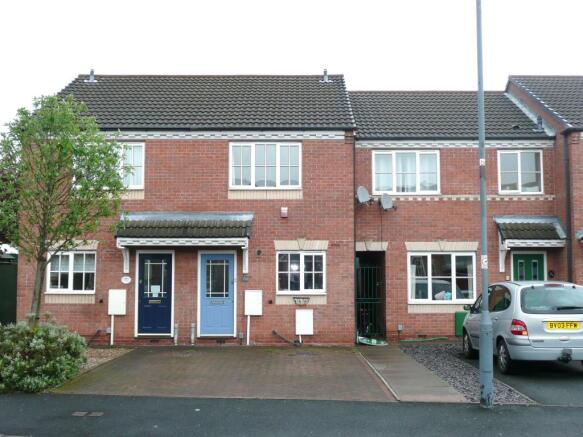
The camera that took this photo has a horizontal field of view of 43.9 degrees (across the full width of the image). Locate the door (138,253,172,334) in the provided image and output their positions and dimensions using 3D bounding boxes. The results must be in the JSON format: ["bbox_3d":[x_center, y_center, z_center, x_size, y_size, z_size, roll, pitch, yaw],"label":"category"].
[{"bbox_3d":[-3.225,1.778,17.213,0.855,1.937,0.080,0,-5,0],"label":"door"}]

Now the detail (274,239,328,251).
[{"bbox_3d":[0.237,0.632,17.225,1.280,0.264,0.100,0,-5,0],"label":"detail"}]

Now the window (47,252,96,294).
[{"bbox_3d":[-5.222,1.284,17.233,1.209,0.996,0.100,0,-5,0],"label":"window"}]

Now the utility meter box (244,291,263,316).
[{"bbox_3d":[-0.889,2.002,17.135,0.413,0.597,0.180,0,-5,0],"label":"utility meter box"}]

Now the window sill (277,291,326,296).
[{"bbox_3d":[0.236,1.772,17.112,1.210,0.090,0.140,0,-5,0],"label":"window sill"}]

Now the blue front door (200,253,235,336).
[{"bbox_3d":[-1.755,1.802,17.169,0.810,1.980,0.080,0,-5,0],"label":"blue front door"}]

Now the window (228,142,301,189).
[{"bbox_3d":[-0.626,-1.271,17.427,1.730,1.140,0.100,0,-5,0],"label":"window"}]

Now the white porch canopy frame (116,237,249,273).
[{"bbox_3d":[-2.491,0.872,16.900,3.035,0.819,0.570,0,-5,0],"label":"white porch canopy frame"}]

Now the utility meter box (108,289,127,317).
[{"bbox_3d":[-4.108,1.983,17.094,0.430,0.620,0.160,0,-5,0],"label":"utility meter box"}]

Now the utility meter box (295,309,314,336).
[{"bbox_3d":[0.313,2.450,17.099,0.414,0.607,0.180,0,-5,0],"label":"utility meter box"}]

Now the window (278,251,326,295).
[{"bbox_3d":[0.233,1.290,17.232,1.179,1.032,0.100,0,-5,0],"label":"window"}]

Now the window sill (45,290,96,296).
[{"bbox_3d":[-5.230,1.772,17.112,1.230,0.090,0.140,0,-5,0],"label":"window sill"}]

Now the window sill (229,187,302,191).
[{"bbox_3d":[-0.622,-0.710,17.320,1.760,0.080,0.140,0,-5,0],"label":"window sill"}]

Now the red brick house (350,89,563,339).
[{"bbox_3d":[4.080,-0.297,21.801,5.100,7.300,7.600,0,-5,0],"label":"red brick house"}]

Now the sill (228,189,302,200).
[{"bbox_3d":[-0.616,-0.563,17.311,1.770,0.250,0.120,0,-5,0],"label":"sill"}]

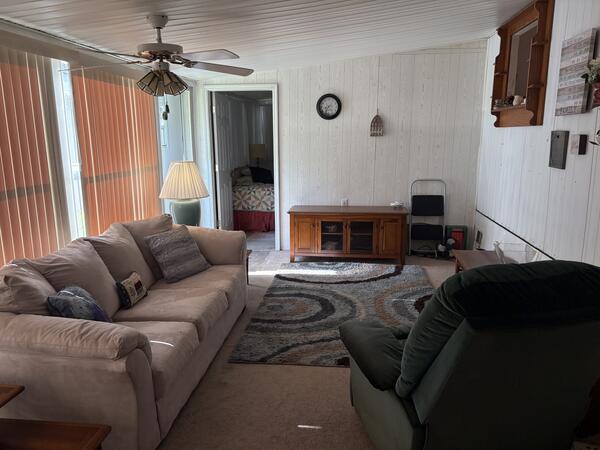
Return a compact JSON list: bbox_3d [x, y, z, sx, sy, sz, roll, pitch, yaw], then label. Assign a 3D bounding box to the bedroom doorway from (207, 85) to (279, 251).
[{"bbox_3d":[-0.704,-0.704,5.769,0.894,2.098,0.130,1,12,6],"label":"bedroom doorway"}]

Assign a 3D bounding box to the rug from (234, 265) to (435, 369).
[{"bbox_3d":[0.469,0.690,4.109,1.637,0.020,2.379,1,12,6],"label":"rug"}]

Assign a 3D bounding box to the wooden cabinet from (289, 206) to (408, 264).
[{"bbox_3d":[0.569,0.115,5.437,1.376,0.611,0.471,1,12,6],"label":"wooden cabinet"}]

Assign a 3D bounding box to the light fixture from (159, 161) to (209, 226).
[{"bbox_3d":[-1.055,-0.220,4.203,0.482,0.738,0.482,1,12,6],"label":"light fixture"}]

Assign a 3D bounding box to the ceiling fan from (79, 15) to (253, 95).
[{"bbox_3d":[-0.897,-1.081,2.886,1.300,0.497,1.300,1,12,6],"label":"ceiling fan"}]

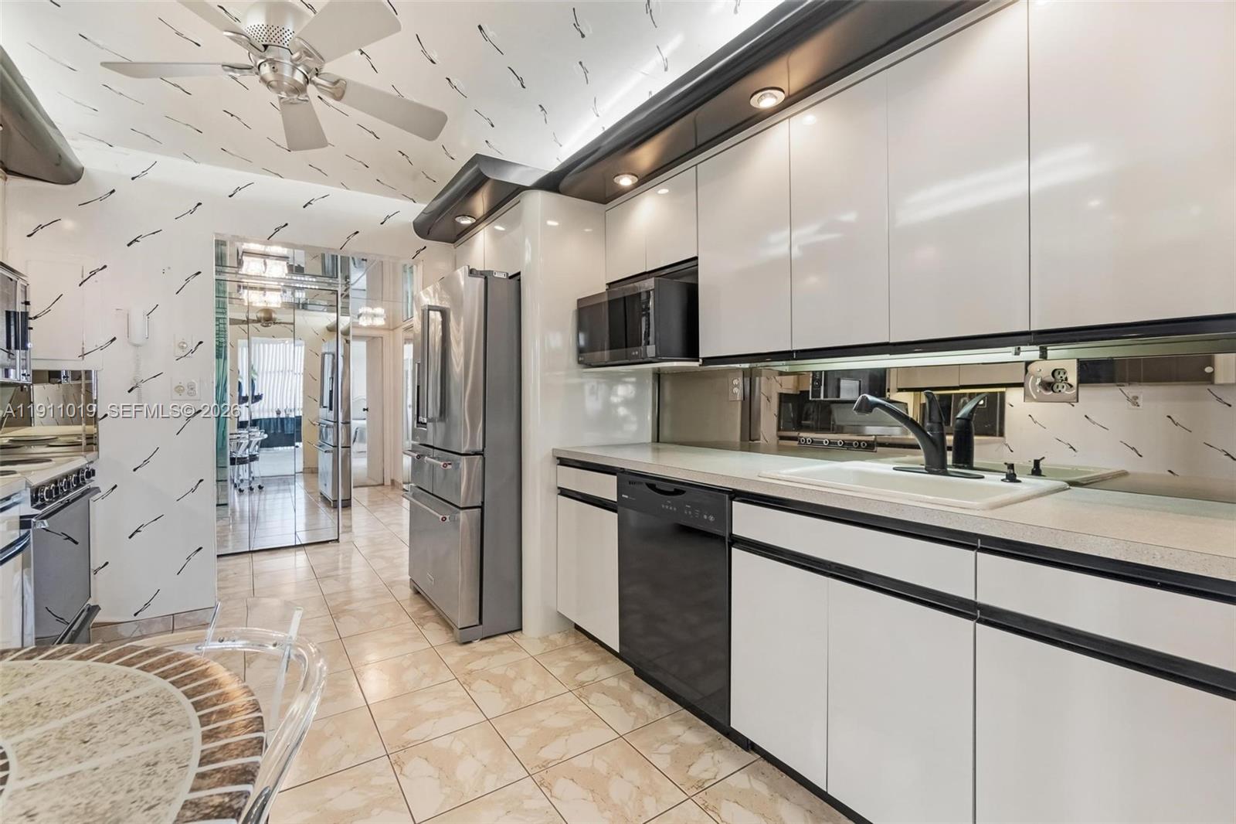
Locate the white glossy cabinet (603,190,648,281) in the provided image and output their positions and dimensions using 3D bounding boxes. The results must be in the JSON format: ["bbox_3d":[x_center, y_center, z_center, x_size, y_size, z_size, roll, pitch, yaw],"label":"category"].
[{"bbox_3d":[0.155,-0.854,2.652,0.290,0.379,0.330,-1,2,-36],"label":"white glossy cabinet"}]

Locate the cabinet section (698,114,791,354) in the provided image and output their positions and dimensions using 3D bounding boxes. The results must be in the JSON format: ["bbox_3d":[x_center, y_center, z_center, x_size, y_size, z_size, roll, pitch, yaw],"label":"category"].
[{"bbox_3d":[0.600,-0.627,2.074,0.320,0.803,0.458,-1,2,-36],"label":"cabinet section"}]

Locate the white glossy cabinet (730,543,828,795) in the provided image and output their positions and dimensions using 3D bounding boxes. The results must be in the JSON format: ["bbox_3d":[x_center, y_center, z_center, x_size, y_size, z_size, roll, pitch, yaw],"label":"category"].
[{"bbox_3d":[0.686,0.714,1.665,0.560,0.580,0.329,-2,2,-36],"label":"white glossy cabinet"}]

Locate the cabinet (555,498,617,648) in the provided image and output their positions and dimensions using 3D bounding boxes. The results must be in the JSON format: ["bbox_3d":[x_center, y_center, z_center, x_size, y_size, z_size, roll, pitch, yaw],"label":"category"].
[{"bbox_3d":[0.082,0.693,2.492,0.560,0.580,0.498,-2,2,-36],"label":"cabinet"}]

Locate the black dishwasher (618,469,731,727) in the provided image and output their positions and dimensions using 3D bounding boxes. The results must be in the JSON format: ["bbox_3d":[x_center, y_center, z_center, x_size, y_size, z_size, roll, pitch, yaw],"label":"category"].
[{"bbox_3d":[0.419,0.621,2.052,0.590,0.745,0.606,-2,2,-36],"label":"black dishwasher"}]

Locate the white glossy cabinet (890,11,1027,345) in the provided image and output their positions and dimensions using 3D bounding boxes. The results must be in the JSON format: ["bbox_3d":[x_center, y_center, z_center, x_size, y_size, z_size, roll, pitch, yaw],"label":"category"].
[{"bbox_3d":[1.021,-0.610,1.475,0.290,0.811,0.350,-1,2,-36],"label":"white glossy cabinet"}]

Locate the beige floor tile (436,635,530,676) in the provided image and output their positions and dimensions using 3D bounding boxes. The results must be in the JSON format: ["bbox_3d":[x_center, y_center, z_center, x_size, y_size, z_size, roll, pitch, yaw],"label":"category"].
[{"bbox_3d":[-0.627,1.112,2.372,0.337,0.012,0.337,-1,2,-36],"label":"beige floor tile"}]

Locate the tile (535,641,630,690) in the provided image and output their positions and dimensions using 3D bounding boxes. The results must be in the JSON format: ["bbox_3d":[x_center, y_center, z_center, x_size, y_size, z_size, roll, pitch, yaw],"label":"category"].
[{"bbox_3d":[-0.142,1.098,2.252,0.331,0.010,0.335,-2,2,-34],"label":"tile"}]

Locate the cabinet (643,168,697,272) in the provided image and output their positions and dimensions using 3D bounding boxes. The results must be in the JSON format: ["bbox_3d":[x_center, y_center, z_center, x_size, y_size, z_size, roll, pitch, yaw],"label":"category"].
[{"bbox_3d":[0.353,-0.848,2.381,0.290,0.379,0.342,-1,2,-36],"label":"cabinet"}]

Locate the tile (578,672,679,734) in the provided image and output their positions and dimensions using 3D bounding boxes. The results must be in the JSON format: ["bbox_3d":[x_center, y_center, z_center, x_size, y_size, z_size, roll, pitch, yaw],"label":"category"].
[{"bbox_3d":[0.056,1.105,1.982,0.331,0.010,0.335,-2,2,-34],"label":"tile"}]

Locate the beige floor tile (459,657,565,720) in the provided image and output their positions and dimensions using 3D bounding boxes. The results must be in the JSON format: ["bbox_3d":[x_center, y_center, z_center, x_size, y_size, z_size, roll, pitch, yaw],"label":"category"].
[{"bbox_3d":[-0.429,1.118,2.100,0.337,0.012,0.337,-1,2,-36],"label":"beige floor tile"}]

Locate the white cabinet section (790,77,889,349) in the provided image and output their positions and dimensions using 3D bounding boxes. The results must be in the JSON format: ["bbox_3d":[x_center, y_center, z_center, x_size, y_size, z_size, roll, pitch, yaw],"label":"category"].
[{"bbox_3d":[0.832,-0.616,1.750,0.320,0.803,0.334,-1,2,-36],"label":"white cabinet section"}]

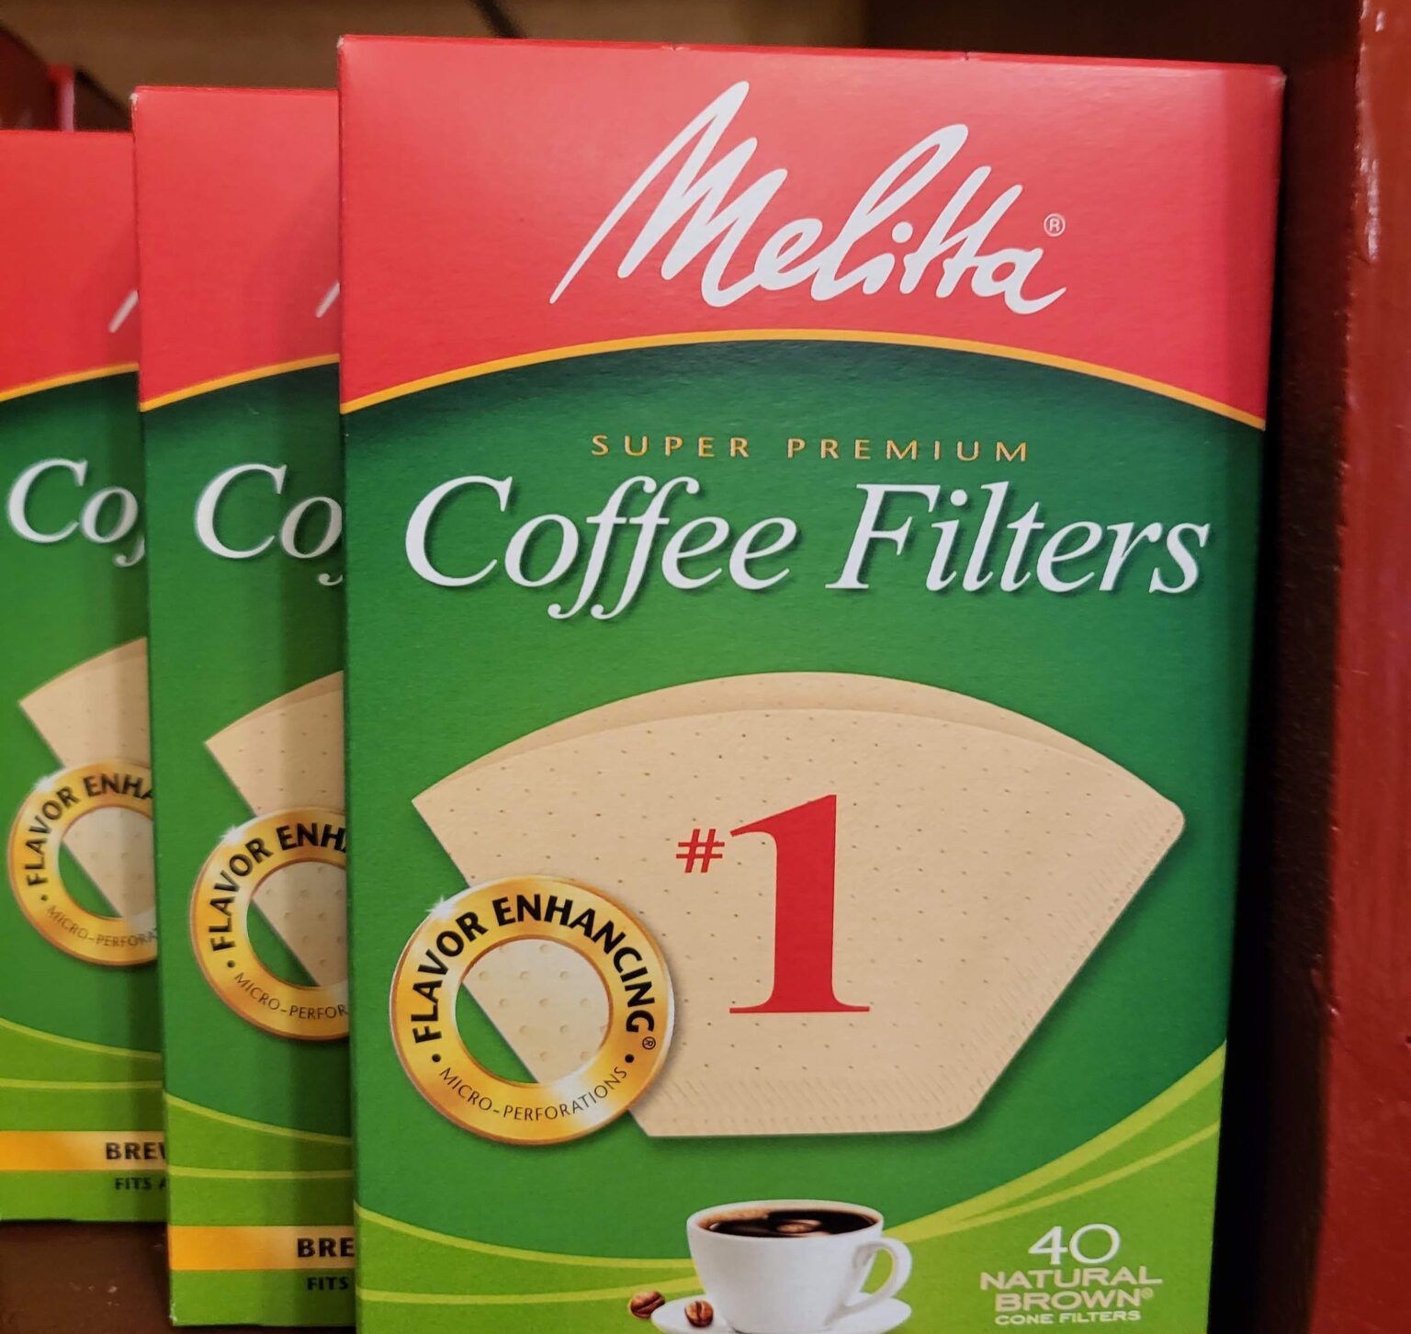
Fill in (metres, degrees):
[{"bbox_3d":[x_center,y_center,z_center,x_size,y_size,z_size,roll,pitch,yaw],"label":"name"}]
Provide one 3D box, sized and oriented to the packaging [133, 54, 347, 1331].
[{"bbox_3d":[-0.018,0.007,0.167,0.085,0.136,0.021,0,7,-2],"label":"packaging"}]

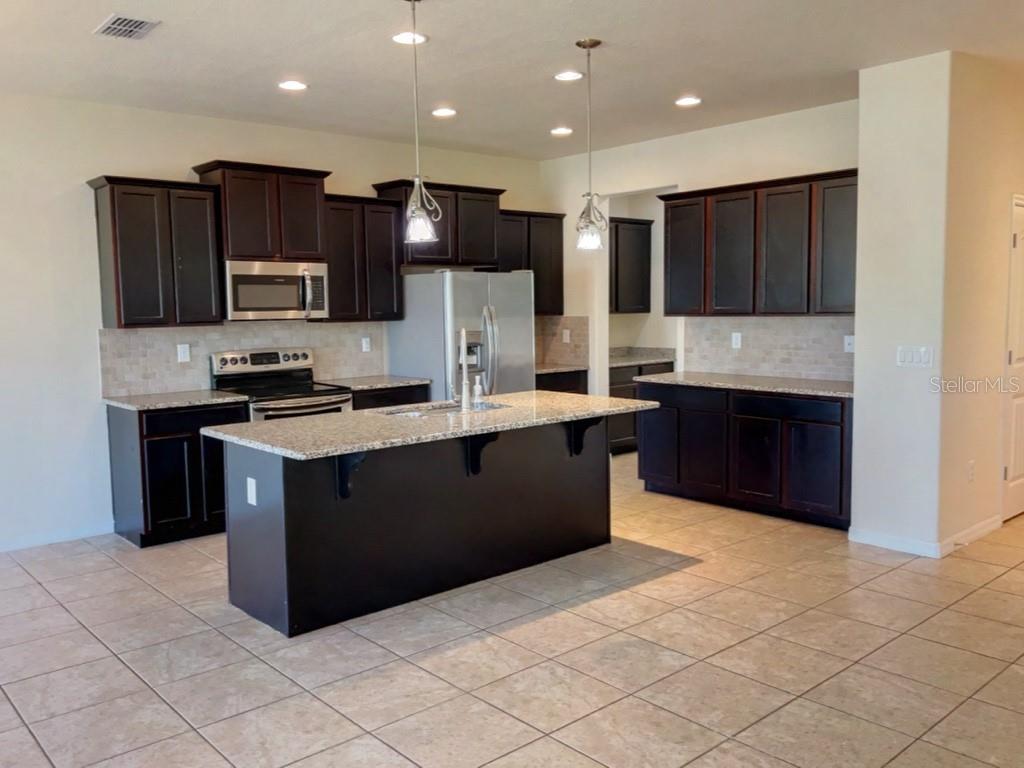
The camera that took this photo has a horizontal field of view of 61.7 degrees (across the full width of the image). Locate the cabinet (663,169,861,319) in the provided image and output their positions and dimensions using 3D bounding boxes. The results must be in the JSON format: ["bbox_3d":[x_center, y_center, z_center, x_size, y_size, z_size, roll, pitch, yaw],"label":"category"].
[{"bbox_3d":[1.873,-0.961,6.200,0.375,0.940,1.775,-6,7,-41],"label":"cabinet"}]

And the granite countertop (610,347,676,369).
[{"bbox_3d":[1.037,-0.263,8.557,1.155,0.144,0.640,-6,7,-41],"label":"granite countertop"}]

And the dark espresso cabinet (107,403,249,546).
[{"bbox_3d":[-2.227,0.560,5.760,0.701,0.873,0.620,-6,7,-41],"label":"dark espresso cabinet"}]

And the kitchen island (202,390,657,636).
[{"bbox_3d":[-0.319,0.619,4.686,2.360,0.914,1.090,-5,7,-42],"label":"kitchen island"}]

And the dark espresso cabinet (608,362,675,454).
[{"bbox_3d":[1.017,0.252,8.614,1.150,0.890,0.580,-5,7,-42],"label":"dark espresso cabinet"}]

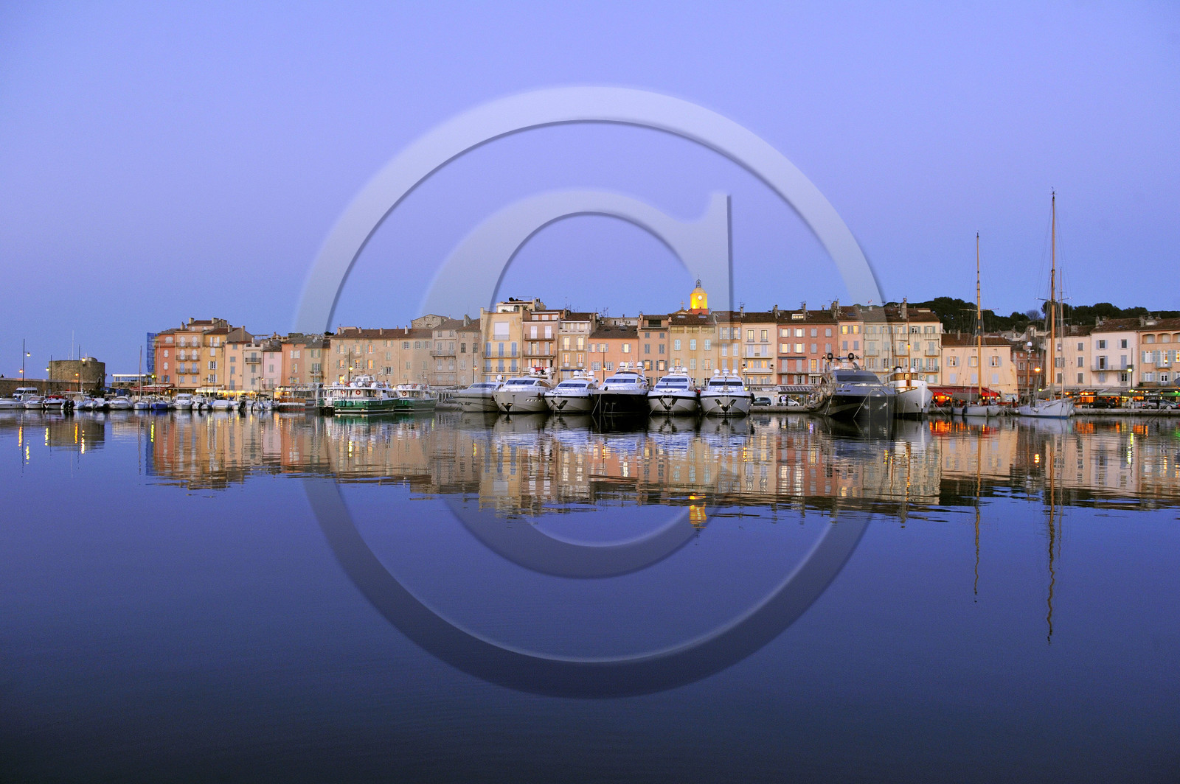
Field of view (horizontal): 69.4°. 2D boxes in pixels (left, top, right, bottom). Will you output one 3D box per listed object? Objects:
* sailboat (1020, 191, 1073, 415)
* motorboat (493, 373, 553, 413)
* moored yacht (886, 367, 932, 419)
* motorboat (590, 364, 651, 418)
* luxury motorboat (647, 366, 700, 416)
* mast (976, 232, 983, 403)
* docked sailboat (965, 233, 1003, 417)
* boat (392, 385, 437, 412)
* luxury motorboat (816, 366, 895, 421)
[{"bbox_3d":[61.593,-11.299,113.580,5.200,29.600,25.500,0,0,16],"label":"sailboat"},{"bbox_3d":[-10.649,-0.122,138.018,6.500,6.600,27.000,0,0,7],"label":"motorboat"},{"bbox_3d":[44.500,-0.230,119.900,6.100,7.000,20.000,0,0,9],"label":"moored yacht"},{"bbox_3d":[5.126,-0.791,134.522,7.000,8.100,29.500,0,0,9],"label":"motorboat"},{"bbox_3d":[12.924,-0.461,131.020,6.800,7.500,29.500,0,0,9],"label":"luxury motorboat"},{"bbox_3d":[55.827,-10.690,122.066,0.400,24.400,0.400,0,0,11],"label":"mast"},{"bbox_3d":[56.883,-9.625,123.571,4.600,26.300,17.000,0,0,11],"label":"docked sailboat"},{"bbox_3d":[-26.700,0.710,132.500,4.900,4.300,17.000,0,0,10],"label":"boat"},{"bbox_3d":[36.700,-0.600,116.400,6.800,7.600,27.000,0,0,11],"label":"luxury motorboat"}]

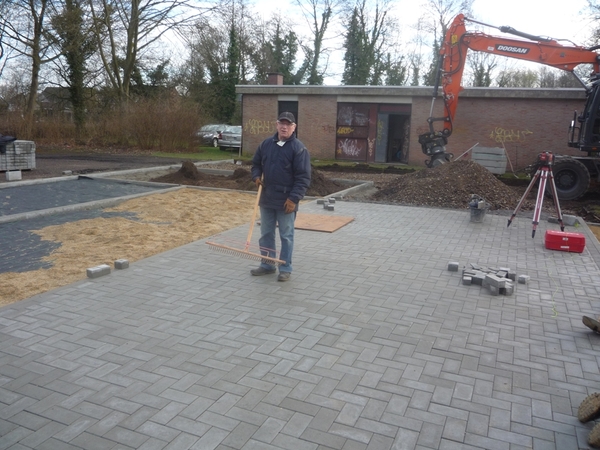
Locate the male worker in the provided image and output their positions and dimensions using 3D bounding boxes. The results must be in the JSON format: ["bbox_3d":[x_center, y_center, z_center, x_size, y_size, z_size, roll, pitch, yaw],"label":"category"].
[{"bbox_3d":[-0.195,-0.297,5.404,0.570,1.710,0.400,5,12,17],"label":"male worker"}]

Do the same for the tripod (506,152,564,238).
[{"bbox_3d":[3.759,-0.491,8.116,0.880,1.310,0.770,7,12,22],"label":"tripod"}]

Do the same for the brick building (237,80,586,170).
[{"bbox_3d":[5.227,-4.851,25.425,14.870,3.170,7.500,7,12,22],"label":"brick building"}]

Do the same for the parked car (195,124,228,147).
[{"bbox_3d":[-5.490,-5.879,34.000,1.770,1.460,4.450,7,12,22],"label":"parked car"}]

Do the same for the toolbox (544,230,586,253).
[{"bbox_3d":[3.711,0.234,7.275,0.480,0.210,0.300,7,12,24],"label":"toolbox"}]

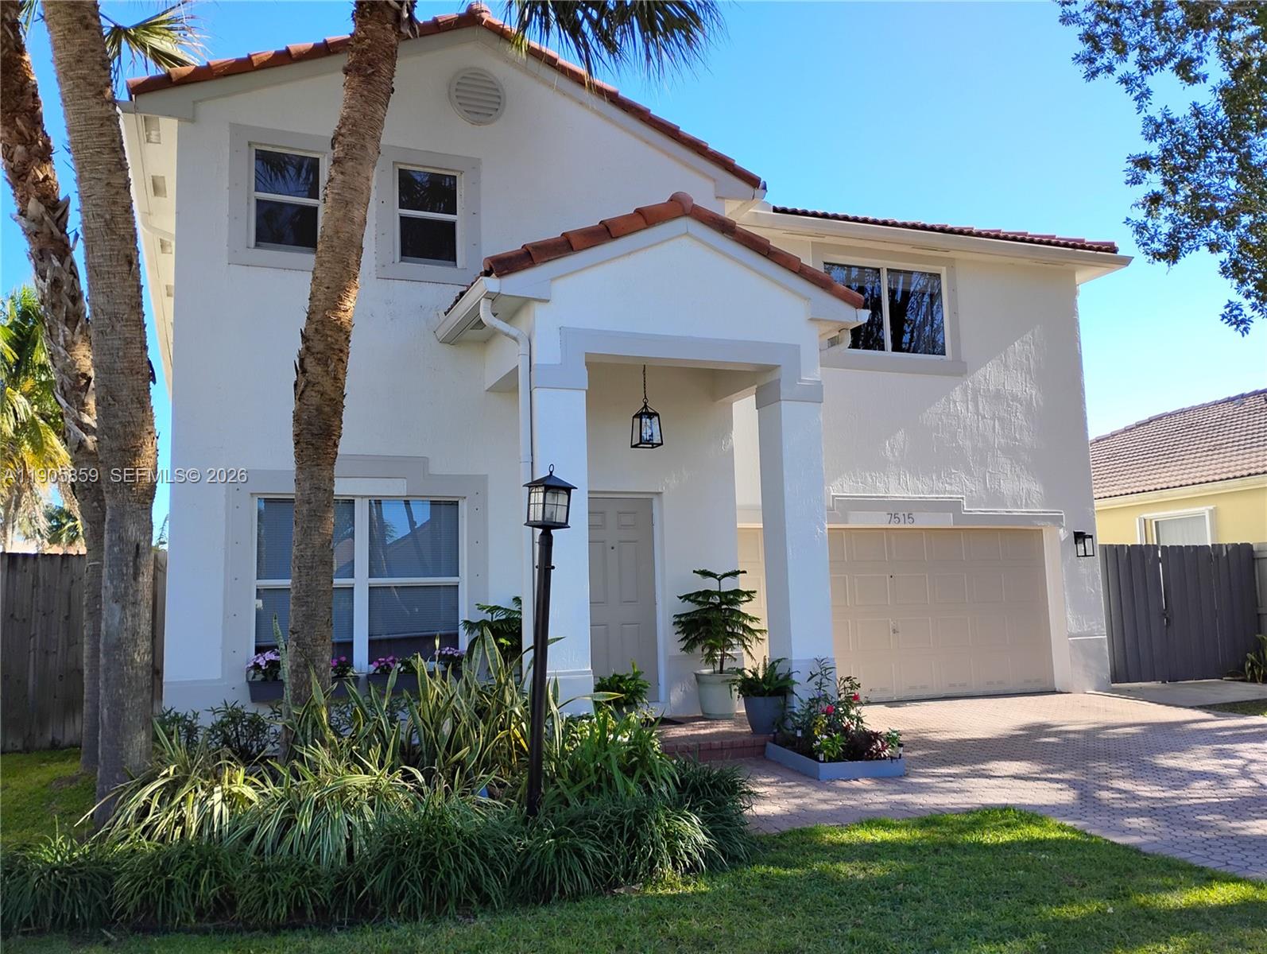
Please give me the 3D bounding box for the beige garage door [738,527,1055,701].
[{"bbox_3d":[3.238,1.711,12.679,4.860,2.130,0.100,1,-7,-23],"label":"beige garage door"}]

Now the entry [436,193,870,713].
[{"bbox_3d":[0.212,-0.025,9.352,3.640,4.700,1.780,1,-7,-23],"label":"entry"}]

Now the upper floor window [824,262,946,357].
[{"bbox_3d":[3.175,-2.117,12.857,1.865,1.180,0.120,1,-7,-23],"label":"upper floor window"}]

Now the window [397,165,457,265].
[{"bbox_3d":[-1.938,-2.481,9.754,0.621,0.944,0.120,1,-7,-23],"label":"window"}]

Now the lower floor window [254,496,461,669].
[{"bbox_3d":[-2.420,0.944,9.125,1.831,1.566,0.120,1,-7,-23],"label":"lower floor window"}]

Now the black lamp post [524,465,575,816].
[{"bbox_3d":[-0.557,0.994,6.195,0.230,2.165,0.230,8,-10,-33],"label":"black lamp post"}]

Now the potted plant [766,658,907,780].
[{"bbox_3d":[1.566,1.864,8.144,0.740,0.850,1.100,0,-7,-11],"label":"potted plant"}]

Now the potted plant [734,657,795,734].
[{"bbox_3d":[1.155,1.896,8.950,0.500,0.630,0.480,-2,-6,0],"label":"potted plant"}]

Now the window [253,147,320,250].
[{"bbox_3d":[-3.126,-2.493,9.259,0.641,0.953,0.120,1,-7,-23],"label":"window"}]

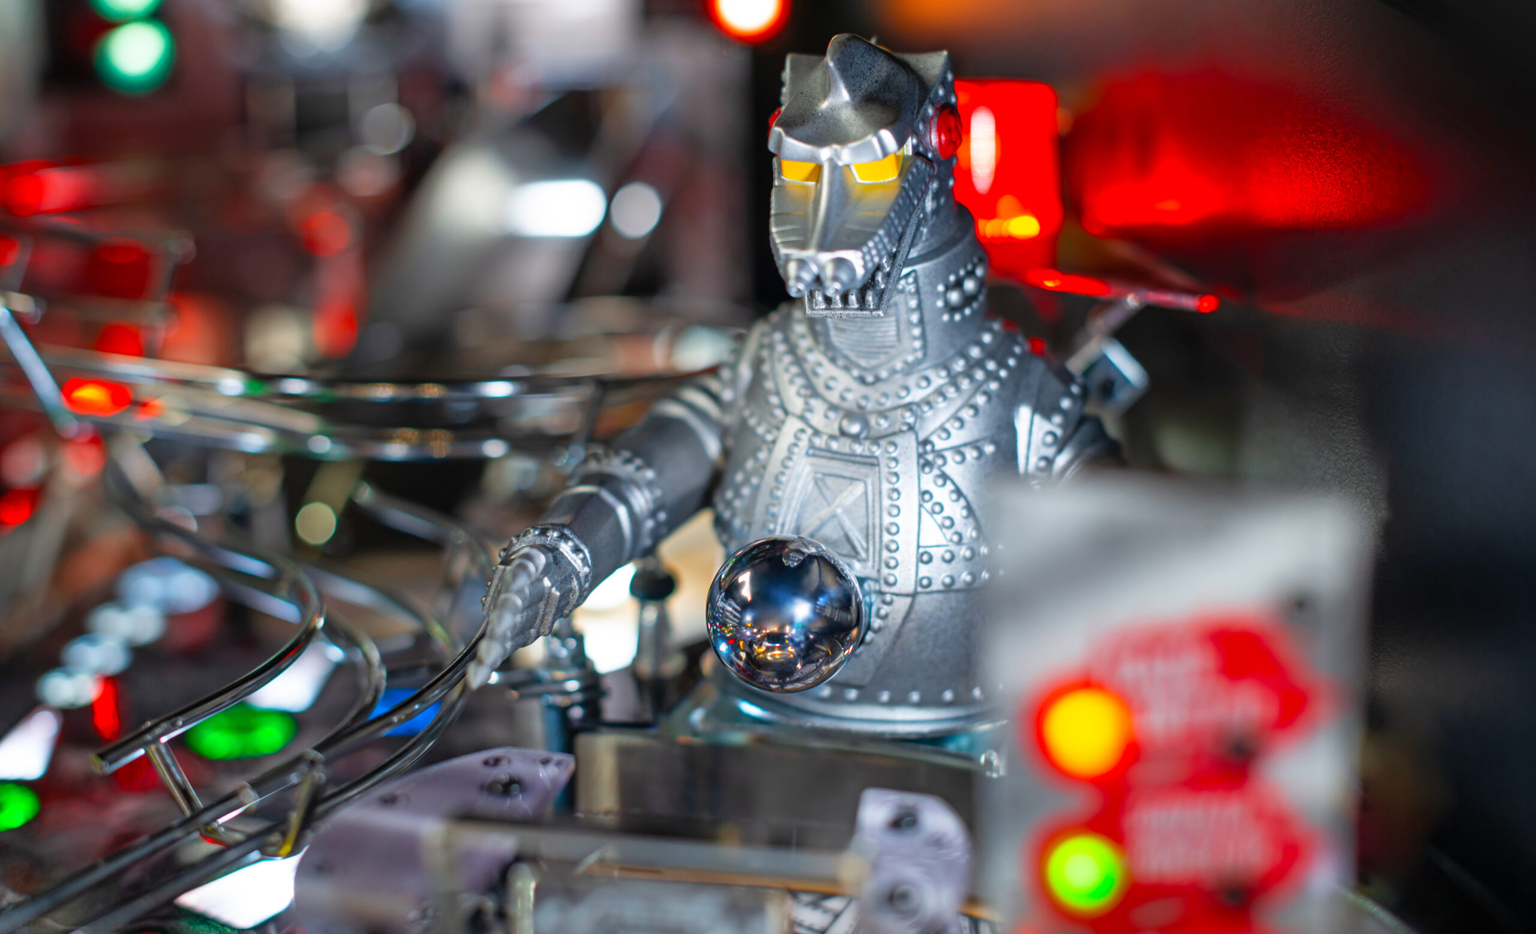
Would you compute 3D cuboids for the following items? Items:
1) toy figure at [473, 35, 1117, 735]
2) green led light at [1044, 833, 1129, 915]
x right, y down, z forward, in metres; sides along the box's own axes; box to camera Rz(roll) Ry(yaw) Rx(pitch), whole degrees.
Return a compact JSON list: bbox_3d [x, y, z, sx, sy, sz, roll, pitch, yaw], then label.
[{"bbox_3d":[0.012,-0.015,0.377,0.088,0.123,0.108,5,12,25],"label":"toy figure"},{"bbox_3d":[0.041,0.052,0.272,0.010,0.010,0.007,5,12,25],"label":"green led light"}]

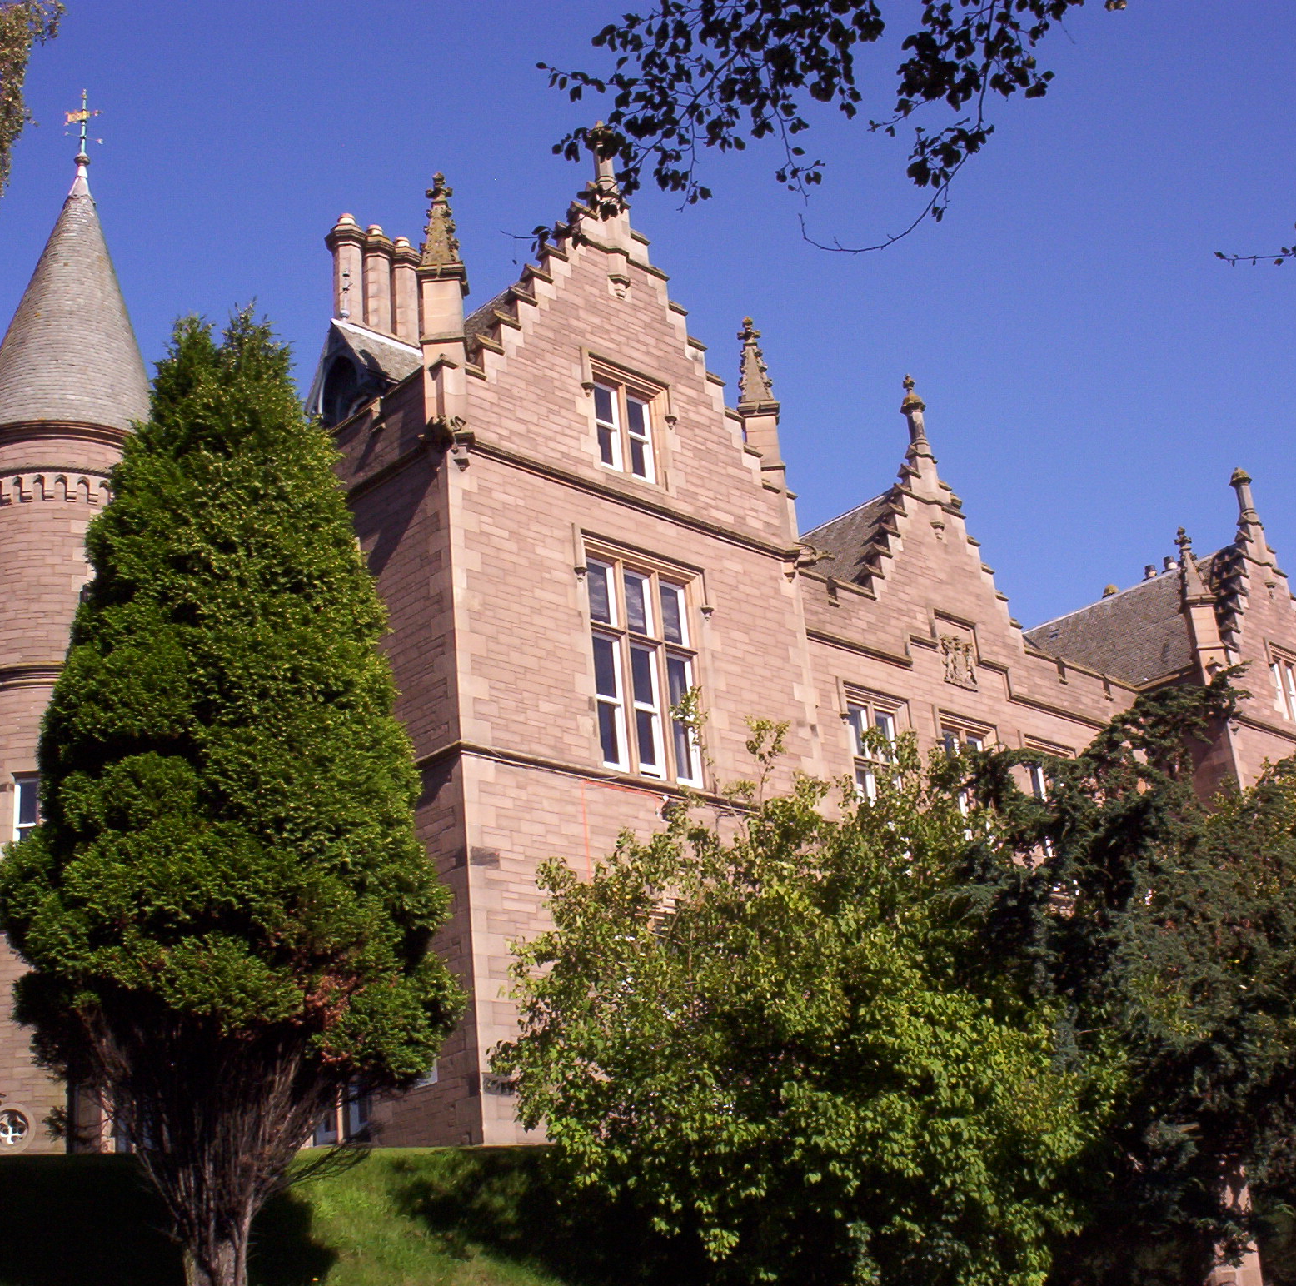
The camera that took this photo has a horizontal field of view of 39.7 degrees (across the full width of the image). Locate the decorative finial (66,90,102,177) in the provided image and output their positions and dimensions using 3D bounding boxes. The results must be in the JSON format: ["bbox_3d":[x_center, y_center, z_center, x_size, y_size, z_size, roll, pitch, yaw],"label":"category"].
[{"bbox_3d":[-12.338,-11.149,39.252,0.792,2.376,0.660,-7,-22,4],"label":"decorative finial"}]

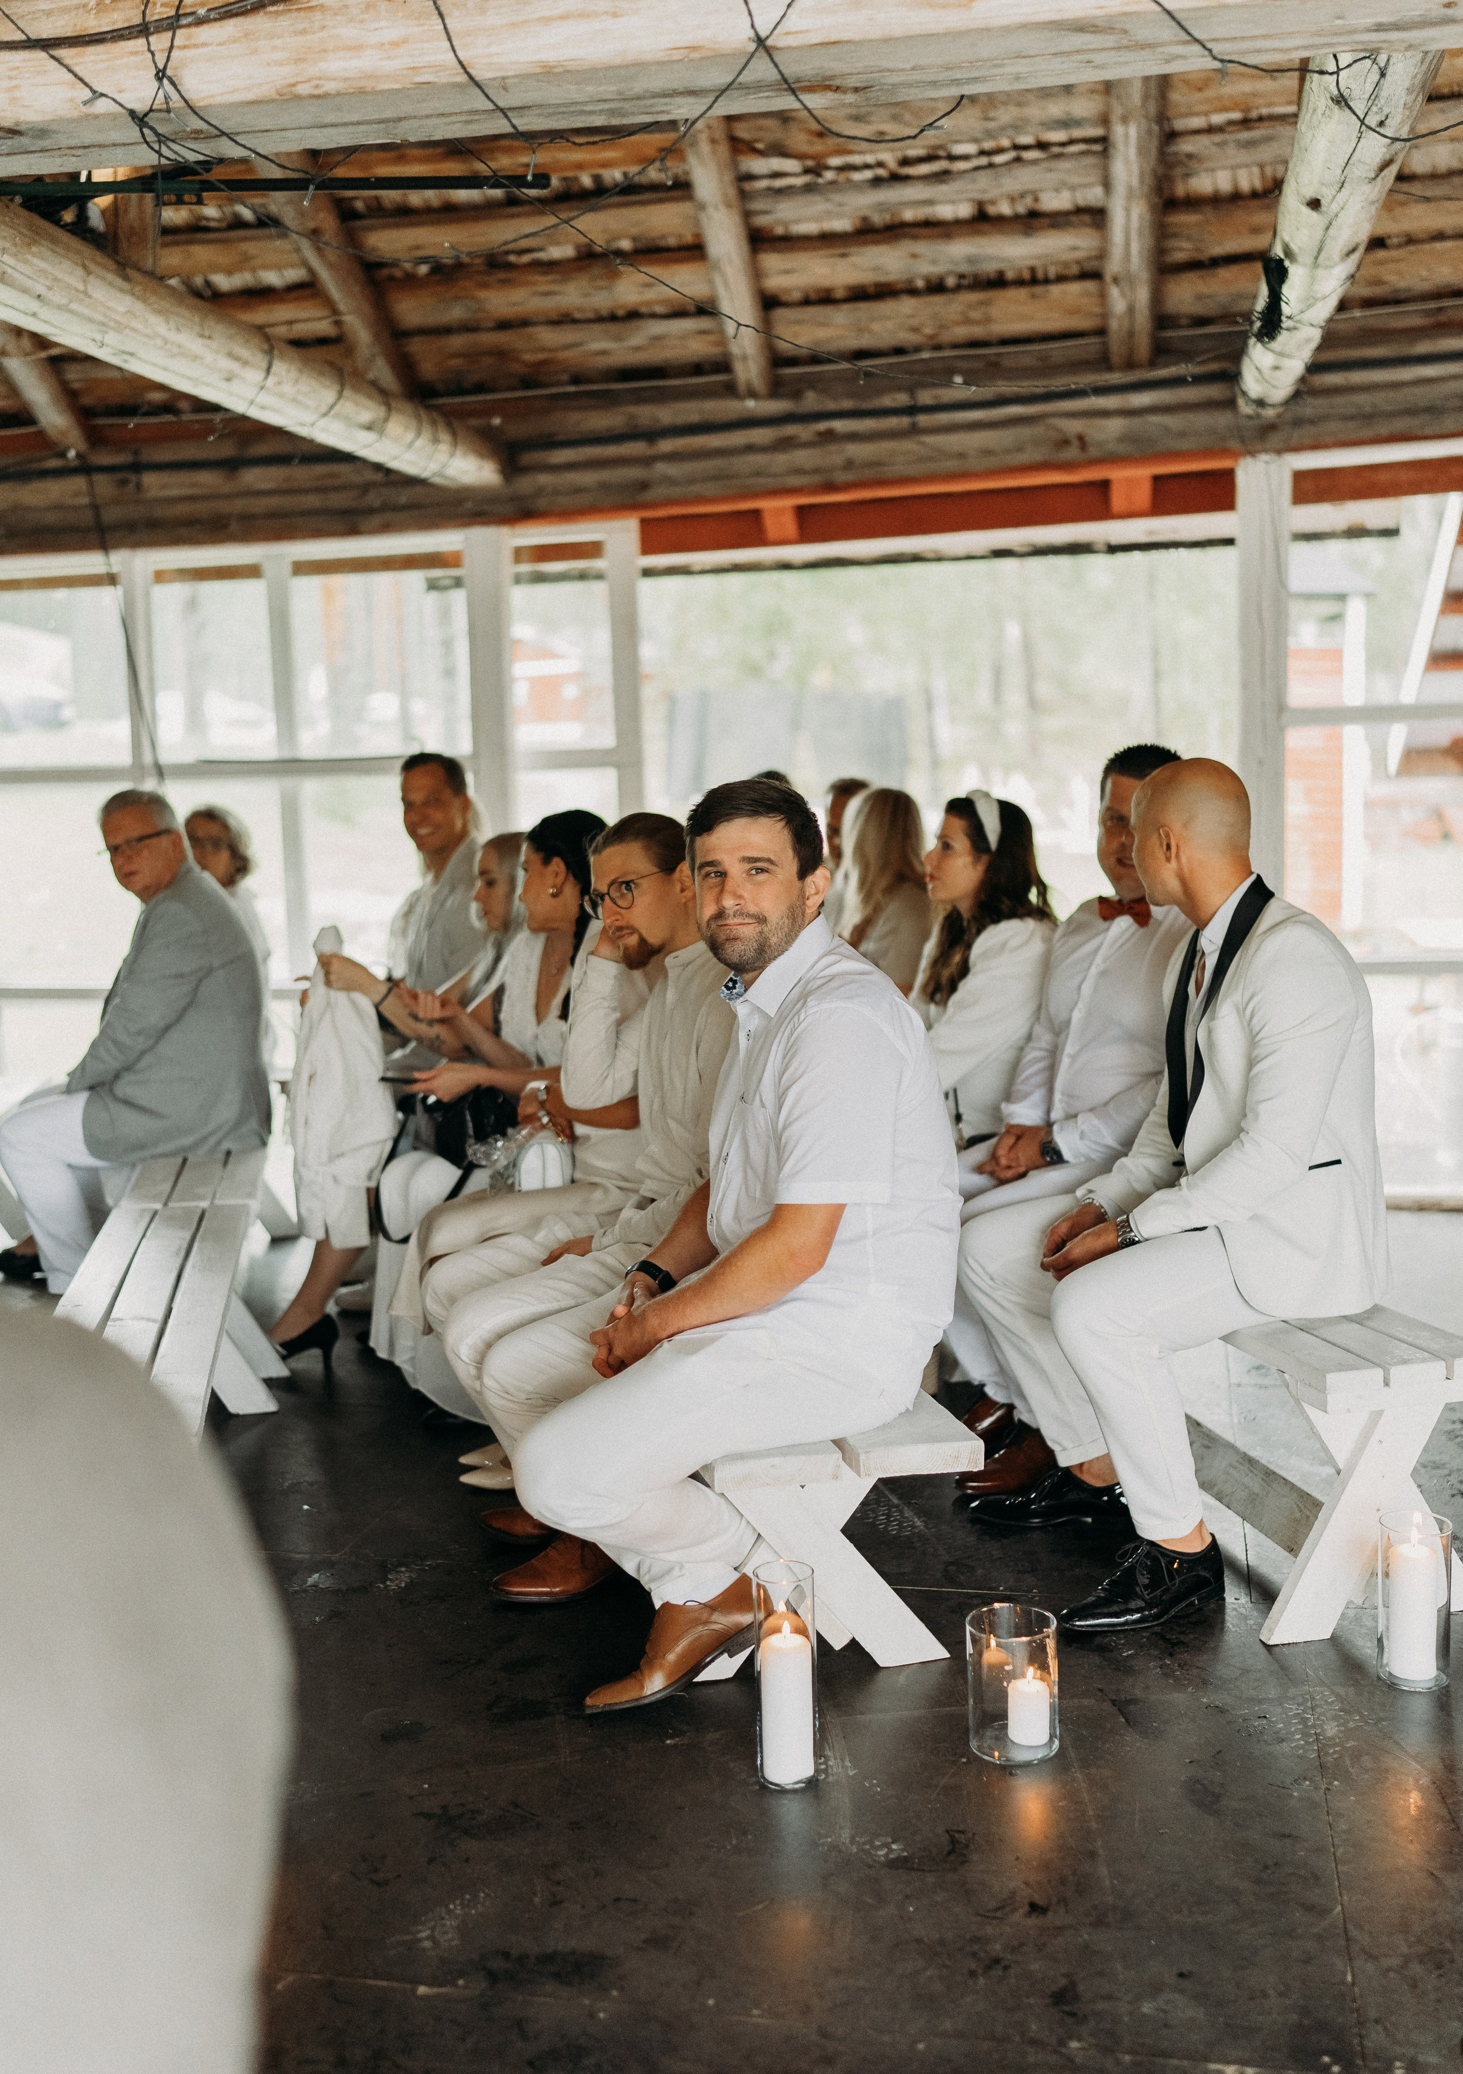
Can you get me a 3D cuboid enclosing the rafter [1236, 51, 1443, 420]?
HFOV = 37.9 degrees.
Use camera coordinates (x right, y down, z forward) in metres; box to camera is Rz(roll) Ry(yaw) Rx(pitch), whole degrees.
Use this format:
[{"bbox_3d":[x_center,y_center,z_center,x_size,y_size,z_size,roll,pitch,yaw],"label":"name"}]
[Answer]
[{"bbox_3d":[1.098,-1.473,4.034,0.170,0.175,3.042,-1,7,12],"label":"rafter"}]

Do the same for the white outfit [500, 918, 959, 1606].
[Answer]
[{"bbox_3d":[-0.010,0.312,3.102,0.721,0.953,0.520,-4,7,-13],"label":"white outfit"}]

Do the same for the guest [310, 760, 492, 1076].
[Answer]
[{"bbox_3d":[-0.837,0.011,5.163,0.660,1.330,0.520,-5,7,-32],"label":"guest"}]

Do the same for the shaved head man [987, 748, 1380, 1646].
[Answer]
[{"bbox_3d":[0.709,0.189,3.367,0.670,1.250,0.570,-4,6,-19],"label":"shaved head man"}]

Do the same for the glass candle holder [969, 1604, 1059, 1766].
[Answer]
[{"bbox_3d":[0.355,0.815,2.690,0.118,0.160,0.118,-2,6,0],"label":"glass candle holder"}]

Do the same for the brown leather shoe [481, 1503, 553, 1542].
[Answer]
[{"bbox_3d":[-0.271,0.765,3.570,0.295,0.110,0.105,-3,7,-7],"label":"brown leather shoe"}]

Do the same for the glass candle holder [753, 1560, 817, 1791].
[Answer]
[{"bbox_3d":[0.066,0.790,2.639,0.076,0.266,0.076,-2,7,0],"label":"glass candle holder"}]

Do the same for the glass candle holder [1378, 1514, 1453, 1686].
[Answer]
[{"bbox_3d":[0.914,0.753,2.851,0.098,0.215,0.098,-2,7,0],"label":"glass candle holder"}]

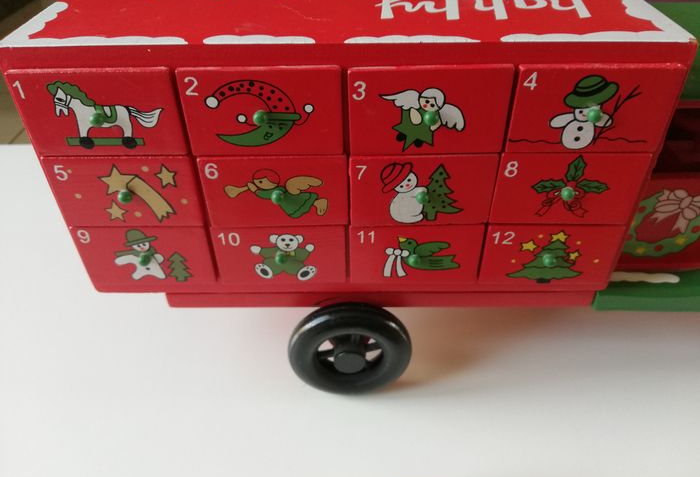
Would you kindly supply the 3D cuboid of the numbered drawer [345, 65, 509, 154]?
[{"bbox_3d":[0.027,-0.060,0.204,0.055,0.032,0.055,0,38,0],"label":"numbered drawer"}]

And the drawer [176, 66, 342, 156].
[{"bbox_3d":[-0.030,-0.059,0.204,0.055,0.032,0.055,0,38,0],"label":"drawer"}]

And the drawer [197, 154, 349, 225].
[{"bbox_3d":[-0.030,-0.034,0.225,0.055,0.032,0.055,0,38,0],"label":"drawer"}]

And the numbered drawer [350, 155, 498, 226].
[{"bbox_3d":[0.027,-0.034,0.225,0.055,0.032,0.055,0,38,0],"label":"numbered drawer"}]

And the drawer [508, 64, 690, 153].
[{"bbox_3d":[0.084,-0.060,0.204,0.055,0.032,0.055,0,38,0],"label":"drawer"}]

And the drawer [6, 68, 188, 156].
[{"bbox_3d":[-0.087,-0.059,0.204,0.055,0.032,0.055,0,38,0],"label":"drawer"}]

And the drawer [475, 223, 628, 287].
[{"bbox_3d":[0.085,-0.009,0.245,0.055,0.032,0.055,0,38,0],"label":"drawer"}]

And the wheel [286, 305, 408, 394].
[{"bbox_3d":[0.000,0.056,0.266,0.061,0.061,0.018,0,38,0],"label":"wheel"}]

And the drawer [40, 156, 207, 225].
[{"bbox_3d":[-0.087,-0.033,0.225,0.055,0.032,0.055,0,38,0],"label":"drawer"}]

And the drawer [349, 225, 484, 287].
[{"bbox_3d":[0.028,-0.009,0.245,0.055,0.032,0.055,0,38,0],"label":"drawer"}]

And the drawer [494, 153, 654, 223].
[{"bbox_3d":[0.084,-0.035,0.225,0.055,0.032,0.055,0,38,0],"label":"drawer"}]

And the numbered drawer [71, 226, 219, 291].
[{"bbox_3d":[-0.086,-0.008,0.245,0.055,0.032,0.055,0,38,0],"label":"numbered drawer"}]

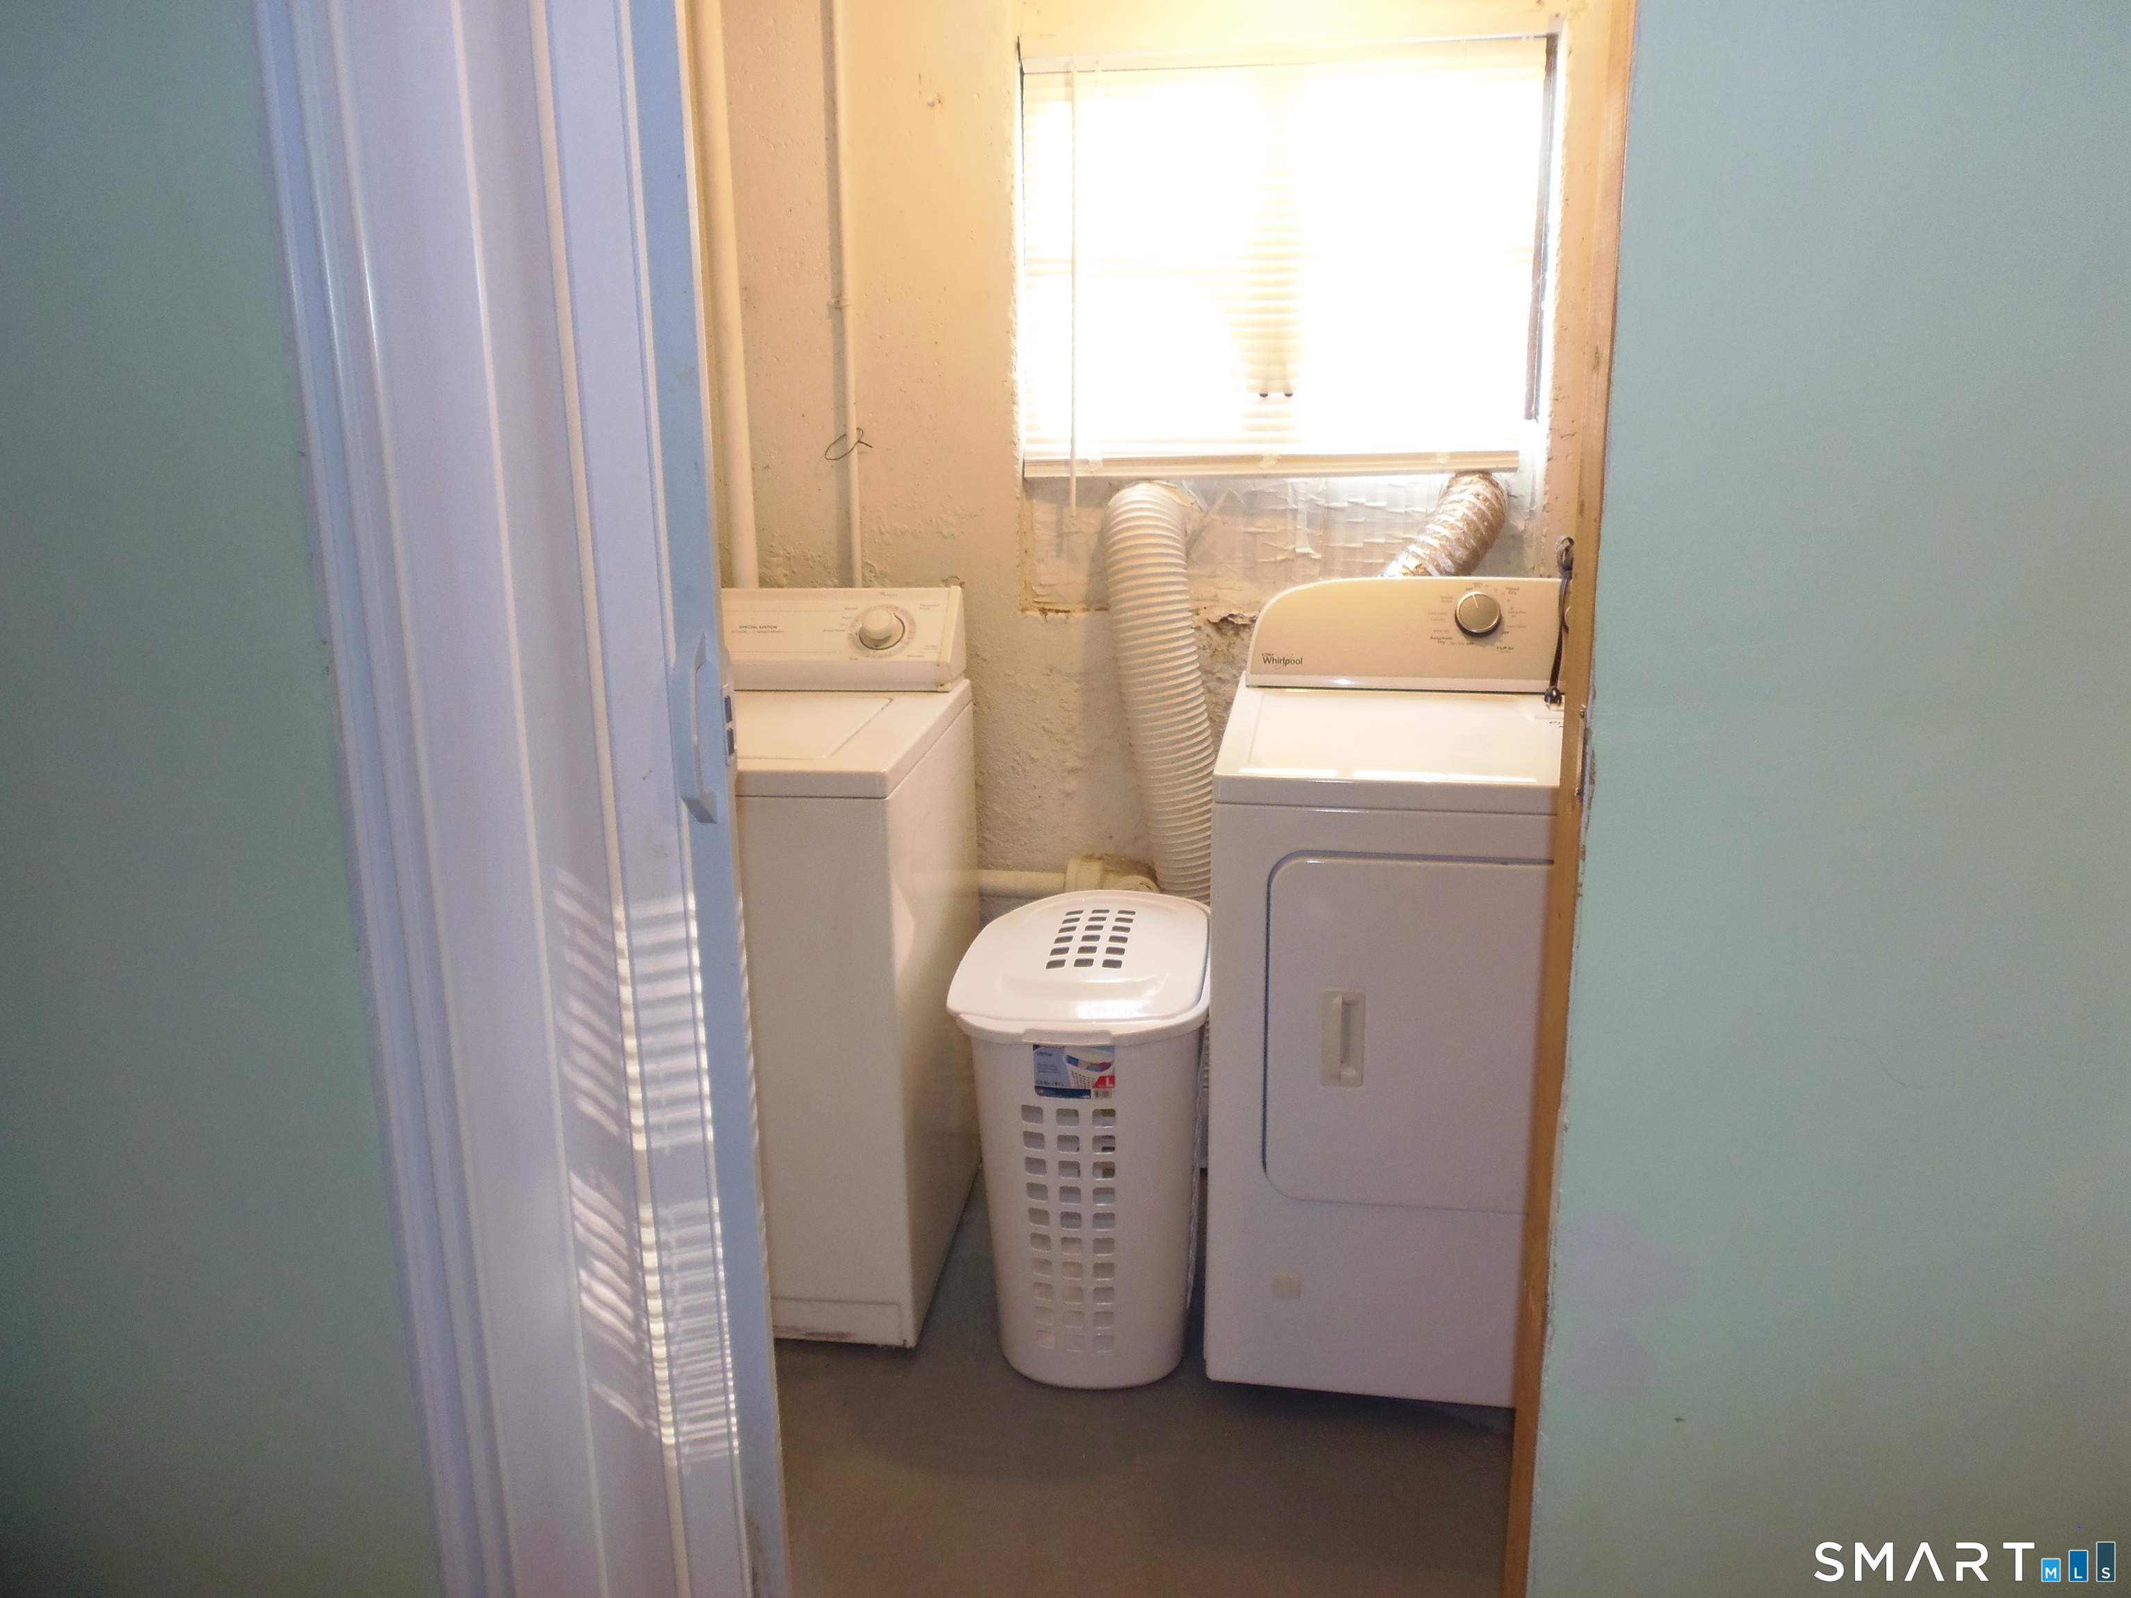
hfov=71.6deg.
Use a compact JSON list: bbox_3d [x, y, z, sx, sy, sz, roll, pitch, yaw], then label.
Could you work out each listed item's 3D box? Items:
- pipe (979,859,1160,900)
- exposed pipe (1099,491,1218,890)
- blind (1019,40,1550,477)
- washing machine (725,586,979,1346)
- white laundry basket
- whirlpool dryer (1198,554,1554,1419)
[{"bbox_3d":[-0.007,0.163,2.740,0.400,0.075,0.075,2,17,9],"label":"pipe"},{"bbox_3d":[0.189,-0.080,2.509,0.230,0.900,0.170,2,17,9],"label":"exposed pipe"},{"bbox_3d":[0.351,-0.895,2.490,0.860,0.675,0.045,2,17,9],"label":"blind"},{"bbox_3d":[-0.526,0.226,2.391,0.670,1.080,0.600,1,16,8],"label":"washing machine"},{"bbox_3d":[0.040,0.507,2.212,0.365,0.625,0.455,1,16,8],"label":"white laundry basket"},{"bbox_3d":[0.614,0.250,2.226,0.737,1.093,0.690,2,17,10],"label":"whirlpool dryer"}]

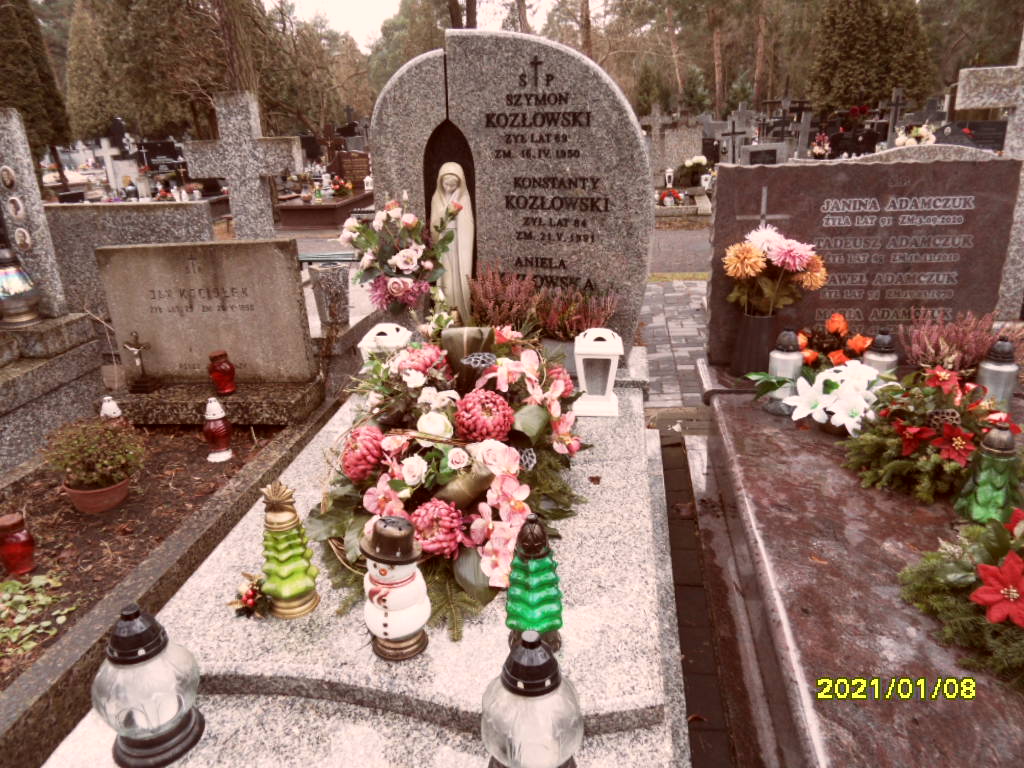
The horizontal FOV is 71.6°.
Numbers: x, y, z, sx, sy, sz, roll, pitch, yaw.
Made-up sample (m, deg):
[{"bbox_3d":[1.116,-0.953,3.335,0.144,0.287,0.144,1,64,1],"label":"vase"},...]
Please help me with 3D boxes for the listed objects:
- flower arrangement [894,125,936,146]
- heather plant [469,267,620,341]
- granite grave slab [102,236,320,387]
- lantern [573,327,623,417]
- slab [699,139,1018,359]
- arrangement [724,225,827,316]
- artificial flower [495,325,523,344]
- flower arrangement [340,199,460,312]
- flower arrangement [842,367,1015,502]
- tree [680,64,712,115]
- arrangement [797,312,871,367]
[{"bbox_3d":[5.115,-3.112,9.000,0.500,0.340,0.350,1,21,9],"label":"flower arrangement"},{"bbox_3d":[0.087,-0.211,2.209,0.450,0.260,0.190,1,21,9],"label":"heather plant"},{"bbox_3d":[-1.309,-0.321,3.146,0.830,0.640,0.120,-3,24,-5],"label":"granite grave slab"},{"bbox_3d":[0.269,-0.050,2.237,0.155,0.270,0.155,0,24,2],"label":"lantern"},{"bbox_3d":[1.105,-0.380,2.307,0.880,0.640,0.100,1,21,9],"label":"slab"},{"bbox_3d":[0.868,-0.370,2.341,0.330,0.310,0.280,2,24,7],"label":"arrangement"},{"bbox_3d":[-0.010,-0.143,2.050,0.085,0.060,0.070,1,21,9],"label":"artificial flower"},{"bbox_3d":[-0.369,-0.407,2.351,0.380,0.370,0.300,2,24,7],"label":"flower arrangement"},{"bbox_3d":[1.006,0.095,1.730,0.370,0.210,0.350,1,21,9],"label":"flower arrangement"},{"bbox_3d":[6.466,-10.261,25.017,1.150,1.900,1.150,2,24,5],"label":"tree"},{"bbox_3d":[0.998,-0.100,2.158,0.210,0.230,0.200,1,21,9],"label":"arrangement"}]

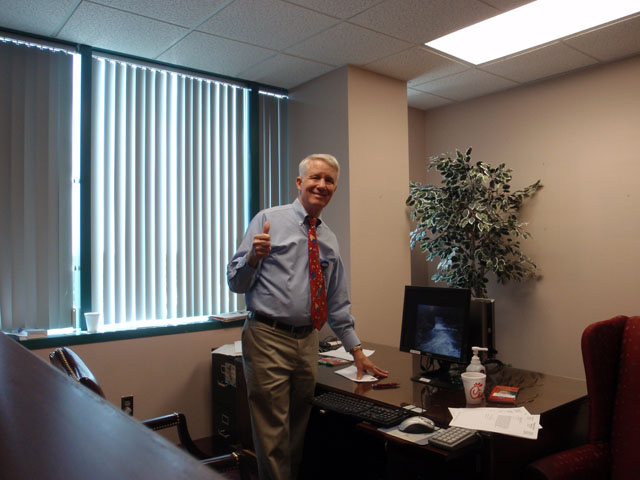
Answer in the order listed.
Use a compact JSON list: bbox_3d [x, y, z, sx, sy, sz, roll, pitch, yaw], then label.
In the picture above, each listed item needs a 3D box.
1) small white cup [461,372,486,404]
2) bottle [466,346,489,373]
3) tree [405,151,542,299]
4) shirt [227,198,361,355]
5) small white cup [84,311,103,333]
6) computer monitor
[{"bbox_3d":[0.589,0.567,1.978,0.096,0.108,0.096,0,0,0],"label":"small white cup"},{"bbox_3d":[0.642,0.530,2.109,0.088,0.183,0.072,0,0,22],"label":"bottle"},{"bbox_3d":[1.151,0.354,3.821,0.950,2.073,1.000,0,0,-38],"label":"tree"},{"bbox_3d":[-0.090,0.165,2.190,0.580,0.660,0.340,0,0,-33],"label":"shirt"},{"bbox_3d":[-1.397,0.510,3.190,0.096,0.112,0.096,0,0,-38],"label":"small white cup"},{"bbox_3d":[0.515,0.419,2.318,0.200,0.407,0.370,0,0,-39],"label":"computer monitor"}]

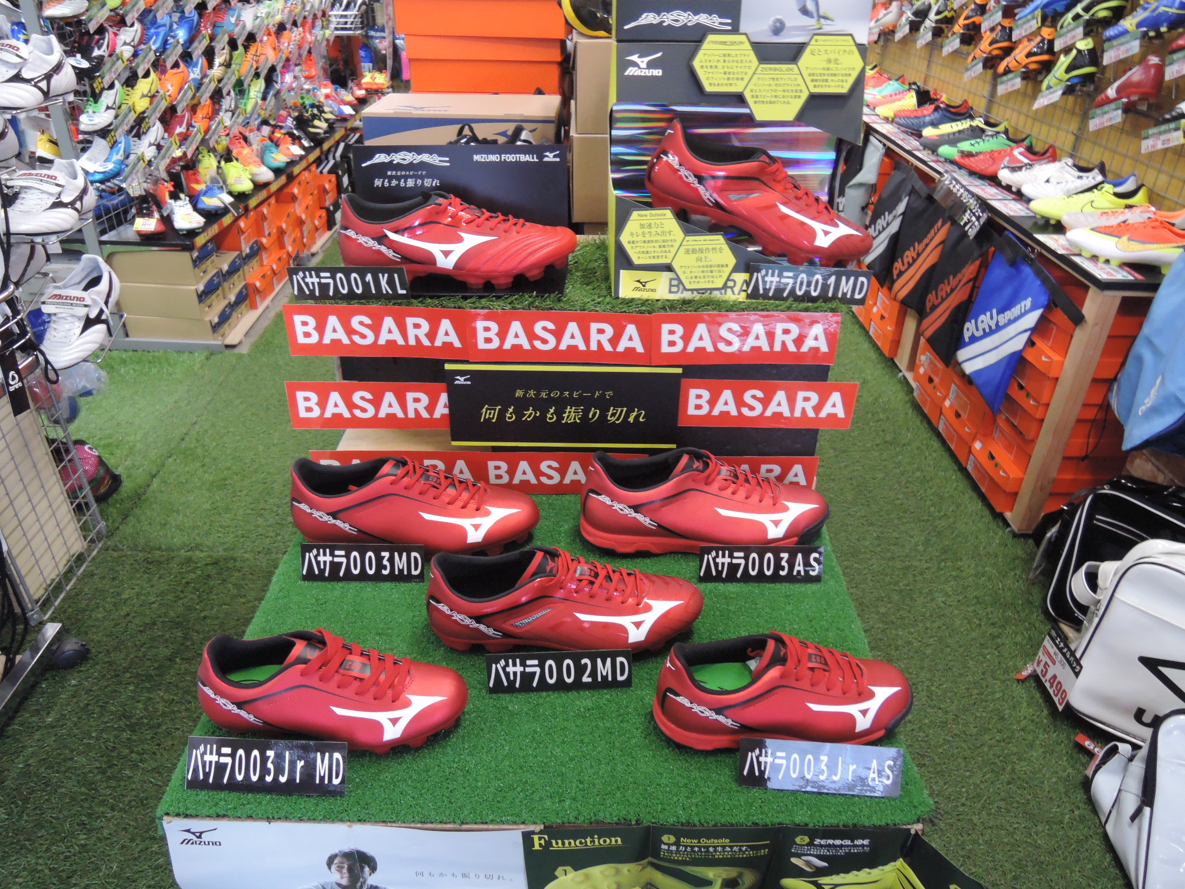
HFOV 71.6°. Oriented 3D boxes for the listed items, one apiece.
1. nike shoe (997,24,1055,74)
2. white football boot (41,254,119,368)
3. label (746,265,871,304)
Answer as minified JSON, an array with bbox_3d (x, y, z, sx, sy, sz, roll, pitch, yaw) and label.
[{"bbox_3d":[1.519,-1.365,2.860,0.100,0.105,0.280,1,9,0],"label":"nike shoe"},{"bbox_3d":[-1.044,-0.275,1.687,0.100,0.105,0.280,1,50,-1],"label":"white football boot"},{"bbox_3d":[0.242,-0.179,0.920,0.132,0.043,0.004,3,32,5],"label":"label"}]

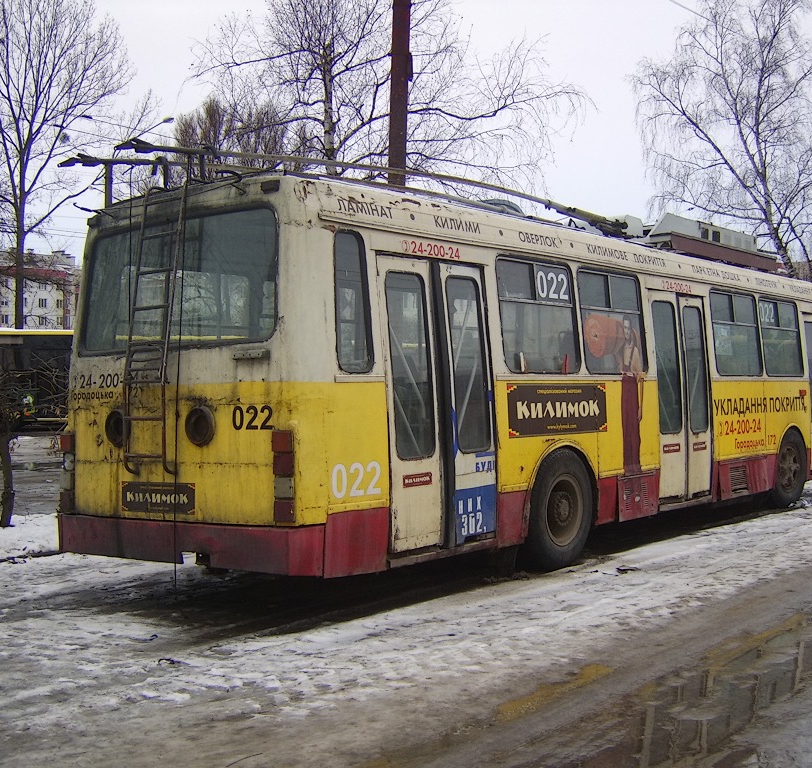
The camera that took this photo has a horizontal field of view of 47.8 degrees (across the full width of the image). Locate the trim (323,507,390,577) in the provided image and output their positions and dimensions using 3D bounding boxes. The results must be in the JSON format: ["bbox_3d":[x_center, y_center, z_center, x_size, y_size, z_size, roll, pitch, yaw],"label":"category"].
[{"bbox_3d":[-0.330,1.070,6.220,0.070,0.430,0.580,-2,-2,43],"label":"trim"}]

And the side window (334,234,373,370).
[{"bbox_3d":[-0.360,-0.550,6.240,0.060,0.950,0.330,-6,-4,43],"label":"side window"}]

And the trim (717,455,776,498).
[{"bbox_3d":[4.000,1.070,10.750,0.070,0.430,1.650,-2,-2,43],"label":"trim"}]

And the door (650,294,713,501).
[{"bbox_3d":[2.880,0.130,9.550,0.100,2.150,1.200,-3,-2,43],"label":"door"}]

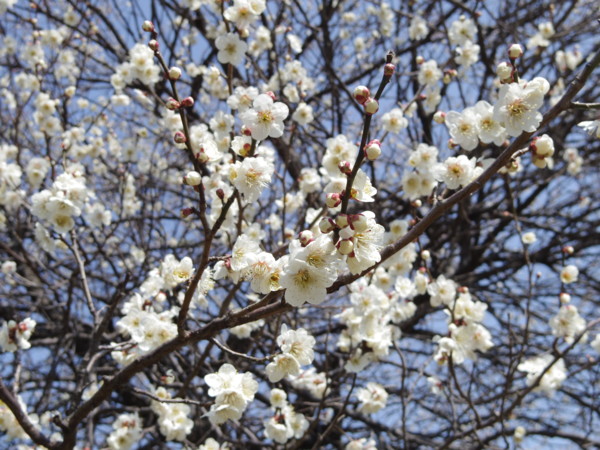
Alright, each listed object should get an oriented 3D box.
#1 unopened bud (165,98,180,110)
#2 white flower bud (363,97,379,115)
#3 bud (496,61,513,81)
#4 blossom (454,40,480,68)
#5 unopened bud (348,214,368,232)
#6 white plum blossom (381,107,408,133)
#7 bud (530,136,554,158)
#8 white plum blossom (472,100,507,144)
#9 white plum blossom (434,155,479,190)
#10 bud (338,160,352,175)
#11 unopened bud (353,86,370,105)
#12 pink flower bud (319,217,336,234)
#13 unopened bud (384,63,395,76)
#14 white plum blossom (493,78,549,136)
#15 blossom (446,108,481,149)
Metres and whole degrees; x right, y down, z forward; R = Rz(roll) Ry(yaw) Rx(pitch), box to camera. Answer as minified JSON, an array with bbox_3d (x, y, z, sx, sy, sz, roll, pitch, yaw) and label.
[{"bbox_3d":[-0.067,-0.063,0.425,0.007,0.006,0.006,11,0,-32],"label":"unopened bud"},{"bbox_3d":[0.034,-0.057,0.390,0.007,0.007,0.008,8,-50,0],"label":"white flower bud"},{"bbox_3d":[0.103,-0.078,0.410,0.008,0.009,0.008,-29,21,0],"label":"bud"},{"bbox_3d":[0.152,-0.155,0.740,0.025,0.025,0.012,-3,8,6],"label":"blossom"},{"bbox_3d":[0.027,-0.001,0.375,0.008,0.009,0.008,-45,-40,0],"label":"unopened bud"},{"bbox_3d":[0.079,-0.088,0.680,0.023,0.022,0.012,0,11,0],"label":"white plum blossom"},{"bbox_3d":[0.127,-0.042,0.425,0.012,0.011,0.011,-6,0,24],"label":"bud"},{"bbox_3d":[0.098,-0.053,0.420,0.021,0.023,0.013,-2,11,6],"label":"white plum blossom"},{"bbox_3d":[0.088,-0.030,0.460,0.025,0.021,0.012,-1,6,3],"label":"white plum blossom"},{"bbox_3d":[0.023,-0.029,0.405,0.006,0.006,0.008,-34,-66,0],"label":"bud"},{"bbox_3d":[0.029,-0.061,0.385,0.007,0.009,0.007,-18,12,0],"label":"unopened bud"},{"bbox_3d":[0.013,0.000,0.400,0.009,0.008,0.008,-7,0,-30],"label":"pink flower bud"},{"bbox_3d":[0.043,-0.074,0.390,0.005,0.006,0.005,9,18,0],"label":"unopened bud"},{"bbox_3d":[0.110,-0.058,0.405,0.028,0.028,0.015,5,8,-12],"label":"white plum blossom"},{"bbox_3d":[0.103,-0.060,0.510,0.024,0.026,0.013,-4,8,9],"label":"blossom"}]

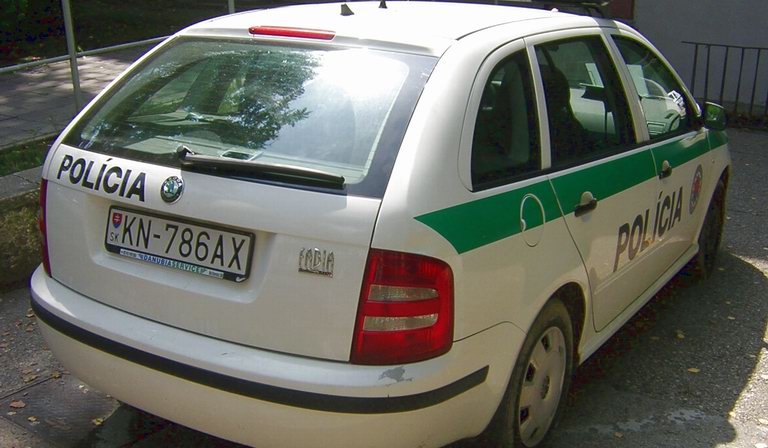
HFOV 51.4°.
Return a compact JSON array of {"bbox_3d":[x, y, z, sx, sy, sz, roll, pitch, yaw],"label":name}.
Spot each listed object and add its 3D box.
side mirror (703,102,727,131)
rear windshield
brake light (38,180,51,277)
[{"bbox_3d":[1.552,-0.508,3.781,0.160,0.130,0.110,11,17,31],"label":"side mirror"},{"bbox_3d":[-0.388,-0.356,2.272,1.165,0.080,0.530,11,54,31],"label":"rear windshield"},{"bbox_3d":[-1.075,-0.012,2.535,0.205,0.295,0.160,11,17,31],"label":"brake light"}]

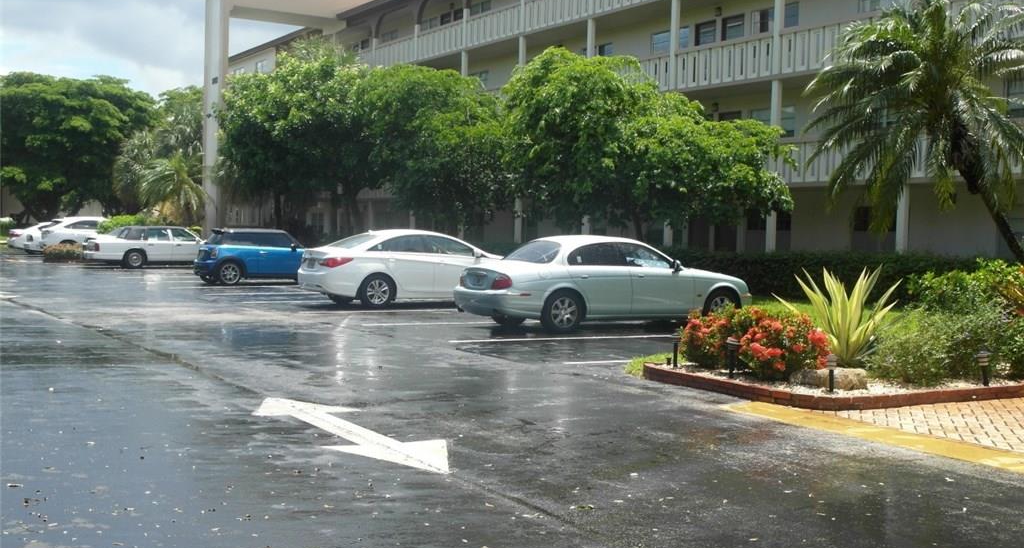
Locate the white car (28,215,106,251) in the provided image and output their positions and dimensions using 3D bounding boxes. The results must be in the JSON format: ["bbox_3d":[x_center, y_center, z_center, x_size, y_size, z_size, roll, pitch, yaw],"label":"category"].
[{"bbox_3d":[-17.850,-1.515,53.841,4.750,1.630,1.870,1,2,-30],"label":"white car"}]

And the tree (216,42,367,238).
[{"bbox_3d":[-8.215,-4.543,46.500,5.800,8.650,5.500,1,2,-10],"label":"tree"}]

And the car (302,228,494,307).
[{"bbox_3d":[-1.804,-0.147,24.342,4.820,1.470,1.840,1,2,-30],"label":"car"}]

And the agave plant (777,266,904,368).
[{"bbox_3d":[3.613,0.499,13.750,1.280,1.040,1.200,2,2,15],"label":"agave plant"}]

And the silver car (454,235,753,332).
[{"bbox_3d":[1.479,0.102,19.405,4.900,1.430,1.830,1,2,-29],"label":"silver car"}]

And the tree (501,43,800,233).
[{"bbox_3d":[2.988,-2.177,27.400,6.200,5.500,5.400,2,2,6],"label":"tree"}]

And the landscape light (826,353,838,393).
[{"bbox_3d":[2.849,0.872,11.050,0.105,0.370,0.105,2,2,15],"label":"landscape light"}]

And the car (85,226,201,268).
[{"bbox_3d":[-12.378,-0.973,44.246,5.400,1.440,1.970,1,2,-33],"label":"car"}]

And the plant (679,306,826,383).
[{"bbox_3d":[2.552,0.702,12.803,1.000,0.640,1.400,1,2,-30],"label":"plant"}]

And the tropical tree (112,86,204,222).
[{"bbox_3d":[-15.136,-4.336,53.500,4.200,7.450,4.100,1,2,-16],"label":"tropical tree"}]

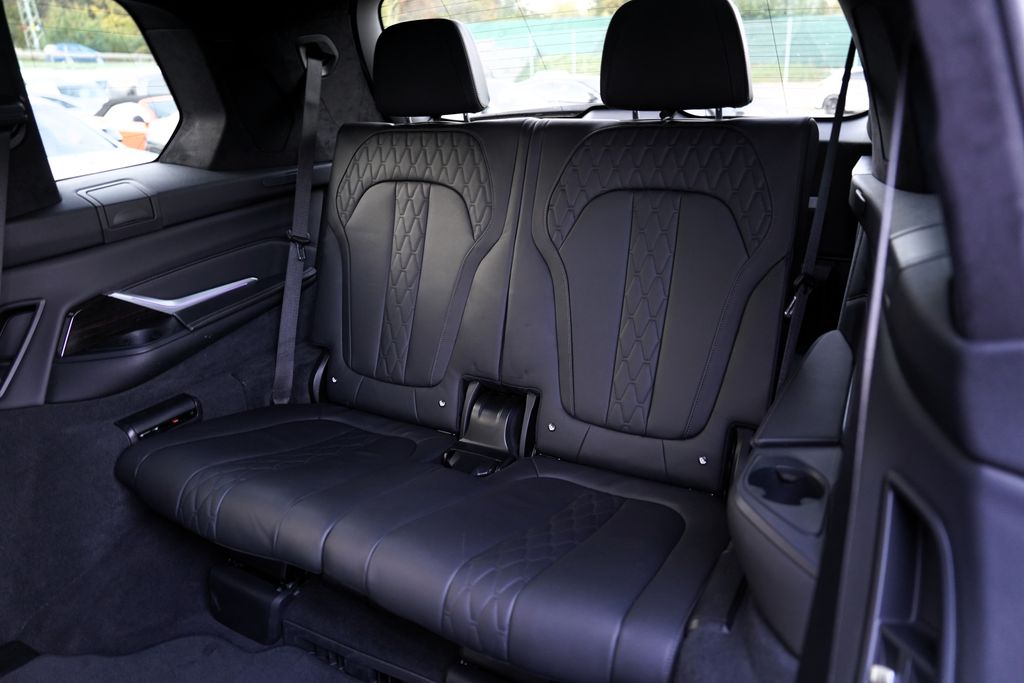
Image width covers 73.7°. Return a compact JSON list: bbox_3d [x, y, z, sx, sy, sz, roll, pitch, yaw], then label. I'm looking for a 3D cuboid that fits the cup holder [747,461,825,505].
[{"bbox_3d":[0.324,0.193,0.810,0.086,0.060,0.086,9,23,27],"label":"cup holder"}]

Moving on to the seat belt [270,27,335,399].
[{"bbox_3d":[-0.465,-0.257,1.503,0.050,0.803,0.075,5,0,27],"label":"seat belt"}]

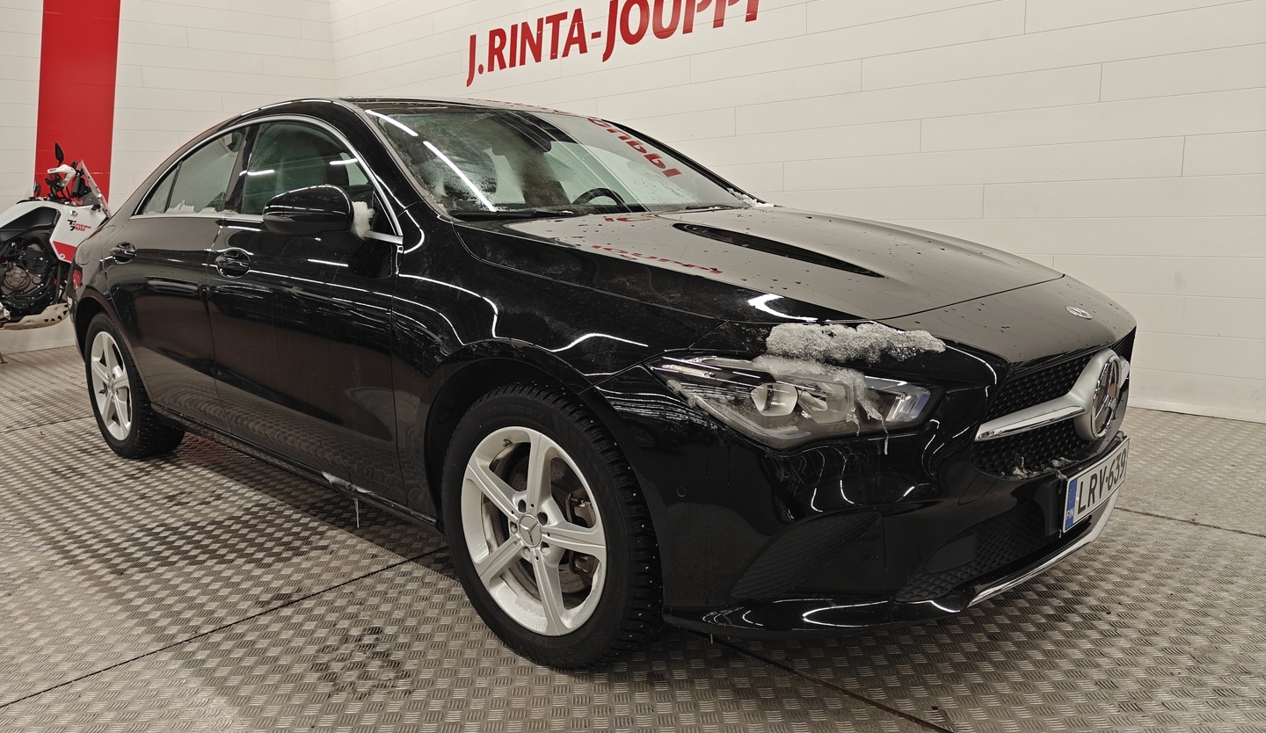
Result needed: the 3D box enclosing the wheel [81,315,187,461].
[{"bbox_3d":[-2.175,0.069,3.831,0.650,0.650,0.210,8,15,42],"label":"wheel"}]

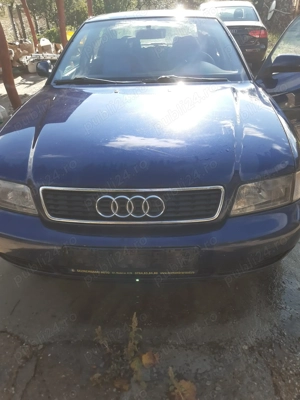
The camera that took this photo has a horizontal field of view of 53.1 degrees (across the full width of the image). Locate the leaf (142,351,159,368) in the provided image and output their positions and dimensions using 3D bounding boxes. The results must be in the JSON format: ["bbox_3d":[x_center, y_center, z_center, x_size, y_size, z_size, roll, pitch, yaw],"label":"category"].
[{"bbox_3d":[0.002,0.698,1.311,0.070,0.030,0.065,1,30,2],"label":"leaf"}]

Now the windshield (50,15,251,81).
[{"bbox_3d":[0.005,-1.128,2.264,1.400,0.120,0.870,1,60,2],"label":"windshield"}]

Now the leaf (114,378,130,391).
[{"bbox_3d":[-0.112,0.752,1.225,0.065,0.020,0.050,1,30,2],"label":"leaf"}]

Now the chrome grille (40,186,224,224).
[{"bbox_3d":[-0.068,0.024,1.177,0.725,0.145,0.090,1,17,2],"label":"chrome grille"}]

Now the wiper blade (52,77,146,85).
[{"bbox_3d":[-0.350,-0.827,2.085,0.630,0.050,0.060,7,30,12],"label":"wiper blade"}]

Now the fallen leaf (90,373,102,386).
[{"bbox_3d":[-0.221,0.743,1.243,0.052,0.020,0.055,1,30,2],"label":"fallen leaf"}]

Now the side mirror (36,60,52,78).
[{"bbox_3d":[-0.830,-1.056,2.422,0.180,0.135,0.130,4,30,7],"label":"side mirror"}]

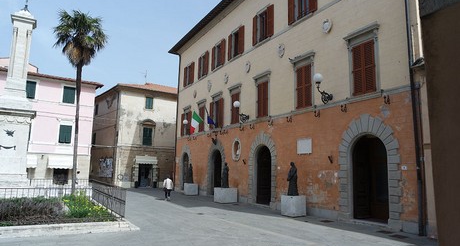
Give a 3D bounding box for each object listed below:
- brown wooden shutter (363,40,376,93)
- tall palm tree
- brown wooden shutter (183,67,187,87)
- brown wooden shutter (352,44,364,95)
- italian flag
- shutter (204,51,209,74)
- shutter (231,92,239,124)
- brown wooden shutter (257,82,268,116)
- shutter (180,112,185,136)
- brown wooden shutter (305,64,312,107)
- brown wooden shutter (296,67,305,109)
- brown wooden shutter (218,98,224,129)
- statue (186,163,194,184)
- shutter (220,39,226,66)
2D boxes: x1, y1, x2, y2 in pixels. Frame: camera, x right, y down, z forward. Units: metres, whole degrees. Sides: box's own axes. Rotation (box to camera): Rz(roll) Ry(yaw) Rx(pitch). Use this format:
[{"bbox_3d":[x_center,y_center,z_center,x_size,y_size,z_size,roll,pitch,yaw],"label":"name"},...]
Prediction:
[{"bbox_3d":[5.922,-2.390,13.026,0.050,2.237,0.582,7,-10,-30],"label":"brown wooden shutter"},{"bbox_3d":[-10.440,-1.483,20.673,3.650,12.856,3.650,1,-8,0],"label":"tall palm tree"},{"bbox_3d":[-4.521,-4.538,30.706,0.070,1.974,0.546,6,-10,-30],"label":"brown wooden shutter"},{"bbox_3d":[5.640,-2.323,13.507,0.050,2.237,0.582,7,-10,-30],"label":"brown wooden shutter"},{"bbox_3d":[-2.776,-0.017,25.621,1.050,1.800,0.350,7,-10,-30],"label":"italian flag"},{"bbox_3d":[-2.058,-5.291,27.468,0.060,2.112,0.610,7,-10,-30],"label":"shutter"},{"bbox_3d":[0.398,-0.994,21.696,0.070,2.170,1.078,6,-10,-30],"label":"shutter"},{"bbox_3d":[2.110,-1.444,19.516,0.050,2.181,1.141,7,-10,-30],"label":"brown wooden shutter"},{"bbox_3d":[-4.608,0.209,30.045,0.070,2.184,0.546,6,-10,-30],"label":"shutter"},{"bbox_3d":[4.102,-1.959,16.129,0.050,2.226,0.582,7,-10,-30],"label":"brown wooden shutter"},{"bbox_3d":[3.694,-1.828,16.094,0.070,2.170,0.546,6,-10,-30],"label":"brown wooden shutter"},{"bbox_3d":[-0.647,-0.713,23.298,0.070,2.184,0.560,6,-10,-30],"label":"brown wooden shutter"},{"bbox_3d":[-3.230,4.223,25.541,0.450,1.611,0.460,6,-10,-30],"label":"statue"},{"bbox_3d":[-0.512,-5.642,24.830,0.060,2.078,0.610,7,-10,-30],"label":"shutter"}]

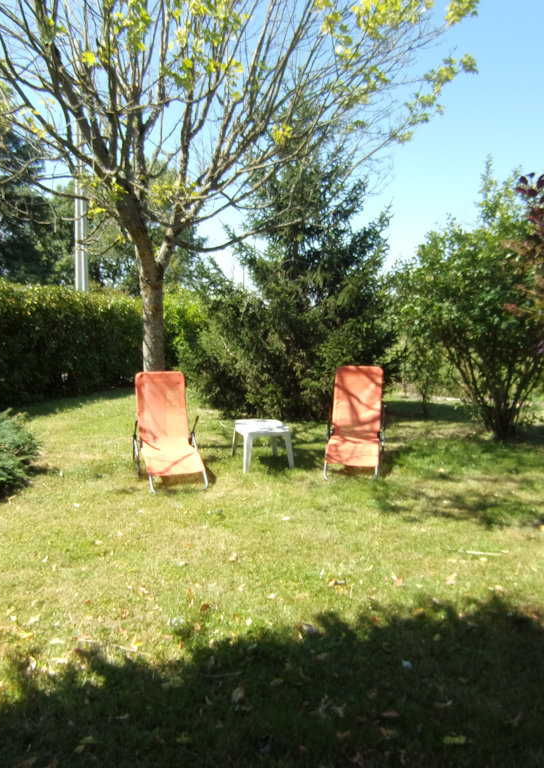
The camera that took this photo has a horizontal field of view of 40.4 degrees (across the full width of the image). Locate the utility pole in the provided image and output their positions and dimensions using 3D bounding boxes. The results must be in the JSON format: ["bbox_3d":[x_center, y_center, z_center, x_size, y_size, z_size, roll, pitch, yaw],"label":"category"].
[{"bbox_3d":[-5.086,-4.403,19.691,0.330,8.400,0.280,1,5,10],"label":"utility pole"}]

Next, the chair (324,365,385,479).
[{"bbox_3d":[0.838,0.370,7.421,0.600,1.030,0.980,1,5,11],"label":"chair"}]

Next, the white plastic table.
[{"bbox_3d":[-0.100,0.653,7.736,0.500,0.410,0.500,-1,5,-16],"label":"white plastic table"}]

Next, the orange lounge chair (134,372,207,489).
[{"bbox_3d":[-0.958,0.408,6.980,0.600,1.030,0.980,-2,5,-18],"label":"orange lounge chair"}]

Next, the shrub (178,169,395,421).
[{"bbox_3d":[0.258,-1.649,12.303,3.600,4.250,3.400,0,5,0],"label":"shrub"}]

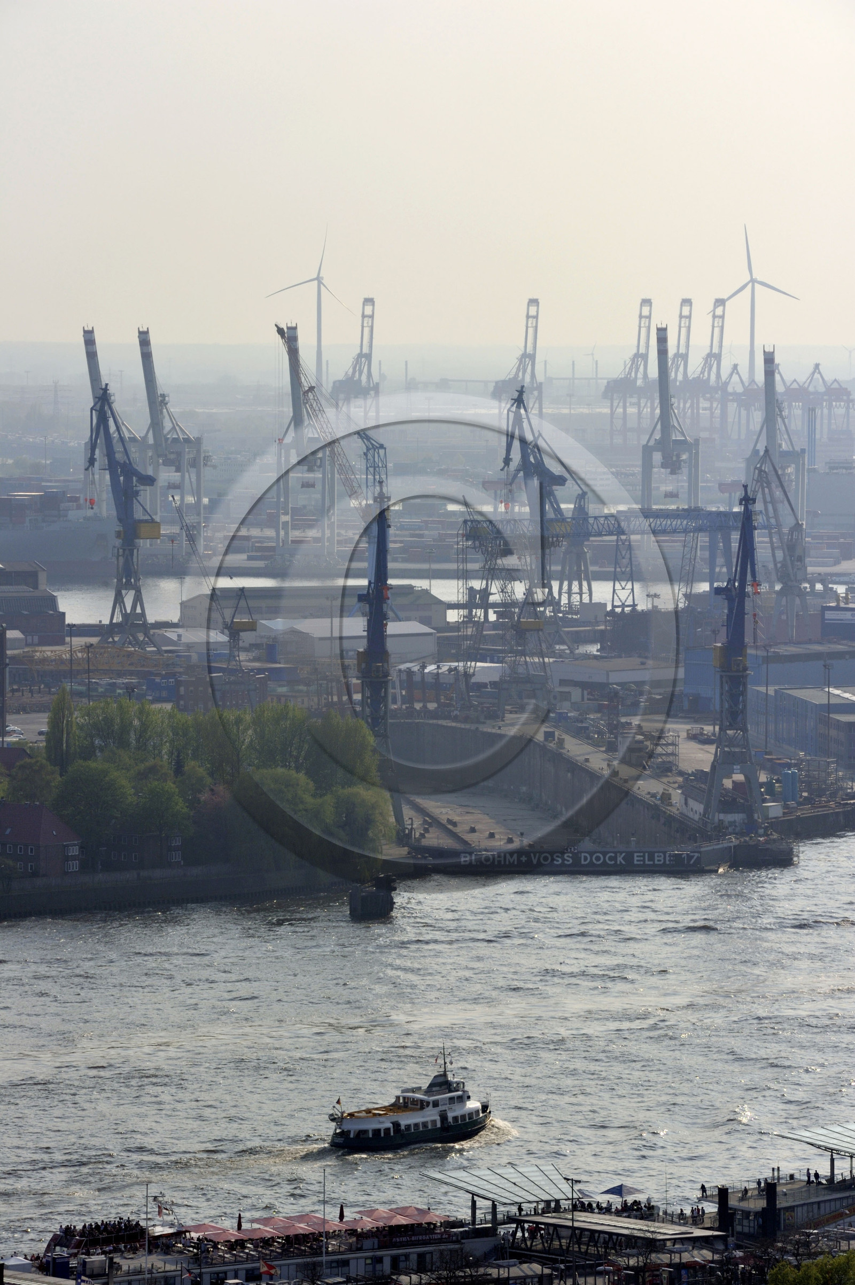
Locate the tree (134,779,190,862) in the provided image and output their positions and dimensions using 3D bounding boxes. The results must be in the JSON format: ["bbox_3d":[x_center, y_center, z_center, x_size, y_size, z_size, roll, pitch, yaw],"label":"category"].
[{"bbox_3d":[-48.367,32.471,1040.000,10.200,15.400,10.000,0,3,0],"label":"tree"}]

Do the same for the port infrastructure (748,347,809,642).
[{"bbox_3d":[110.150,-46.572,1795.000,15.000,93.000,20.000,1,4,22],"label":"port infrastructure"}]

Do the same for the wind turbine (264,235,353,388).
[{"bbox_3d":[-116.760,-319.842,5700.000,94.000,196.000,14.000,1,3,20],"label":"wind turbine"}]

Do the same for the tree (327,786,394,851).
[{"bbox_3d":[-12.782,33.917,1084.624,12.800,13.300,12.500,0,3,0],"label":"tree"}]

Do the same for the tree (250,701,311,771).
[{"bbox_3d":[-31.533,22.463,1219.444,13.100,19.700,13.000,0,3,0],"label":"tree"}]

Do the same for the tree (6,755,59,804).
[{"bbox_3d":[-75.170,30.150,1085.000,10.200,17.000,10.200,0,3,0],"label":"tree"}]

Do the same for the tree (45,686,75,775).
[{"bbox_3d":[-79.155,19.472,1230.000,6.600,20.200,6.500,0,3,0],"label":"tree"}]

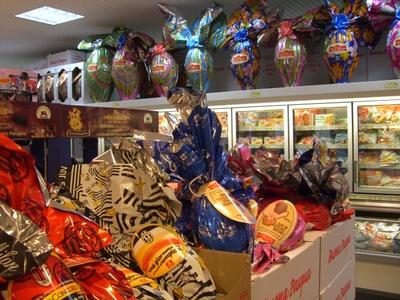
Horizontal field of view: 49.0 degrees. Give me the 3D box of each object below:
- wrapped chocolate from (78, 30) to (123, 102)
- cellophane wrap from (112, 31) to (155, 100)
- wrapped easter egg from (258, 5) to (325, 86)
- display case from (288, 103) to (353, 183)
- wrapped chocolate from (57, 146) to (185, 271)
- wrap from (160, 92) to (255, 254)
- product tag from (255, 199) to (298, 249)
[{"bbox_3d":[-1.353,-1.149,5.970,0.520,0.930,0.420,0,2,23],"label":"wrapped chocolate"},{"bbox_3d":[-0.861,-1.094,5.686,0.500,0.880,0.420,0,2,23],"label":"cellophane wrap"},{"bbox_3d":[0.978,-1.095,4.692,0.630,0.820,0.400,0,2,28],"label":"wrapped easter egg"},{"bbox_3d":[1.426,-0.047,5.072,0.720,0.950,0.360,0,2,30],"label":"display case"},{"bbox_3d":[-0.199,0.156,1.130,0.290,0.300,0.220,-18,-12,1],"label":"wrapped chocolate"},{"bbox_3d":[0.028,0.073,1.310,0.245,0.490,0.220,-12,-3,6],"label":"wrap"},{"bbox_3d":[0.253,0.243,1.450,0.125,0.165,0.020,14,-20,18],"label":"product tag"}]

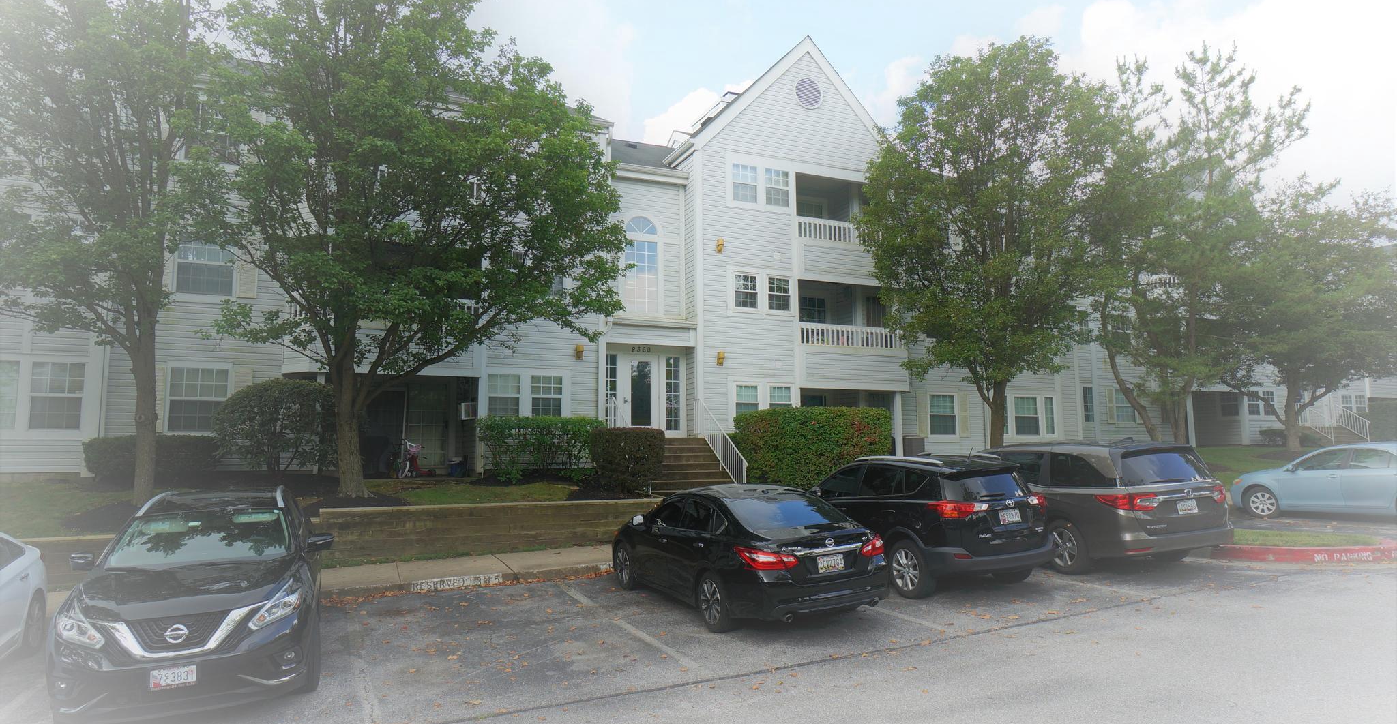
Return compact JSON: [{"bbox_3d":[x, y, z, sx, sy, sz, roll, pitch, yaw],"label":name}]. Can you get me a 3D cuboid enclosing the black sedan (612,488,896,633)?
[{"bbox_3d":[0.336,2.295,10.375,1.850,1.471,4.875,0,-5,-25],"label":"black sedan"}]

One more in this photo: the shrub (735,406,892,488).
[{"bbox_3d":[2.465,1.807,17.857,3.200,1.680,1.350,2,-7,-24],"label":"shrub"}]

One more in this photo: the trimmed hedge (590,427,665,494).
[{"bbox_3d":[-1.409,1.966,16.184,1.300,1.310,1.100,2,-7,-24],"label":"trimmed hedge"}]

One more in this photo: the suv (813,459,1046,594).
[{"bbox_3d":[2.788,2.169,11.553,1.870,1.690,4.570,-1,-5,-24],"label":"suv"}]

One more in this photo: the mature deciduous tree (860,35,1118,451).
[{"bbox_3d":[7.631,-3.130,21.648,6.500,11.500,6.400,2,-7,-24],"label":"mature deciduous tree"}]

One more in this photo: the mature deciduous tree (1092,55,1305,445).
[{"bbox_3d":[14.828,-3.430,24.792,5.800,12.300,5.700,2,-7,-24],"label":"mature deciduous tree"}]

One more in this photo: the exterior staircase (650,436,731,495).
[{"bbox_3d":[-0.185,2.296,17.003,1.860,1.450,2.250,2,-7,-24],"label":"exterior staircase"}]

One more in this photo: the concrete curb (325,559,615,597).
[{"bbox_3d":[-3.360,3.306,12.405,4.312,0.140,0.180,-1,-5,-22],"label":"concrete curb"}]

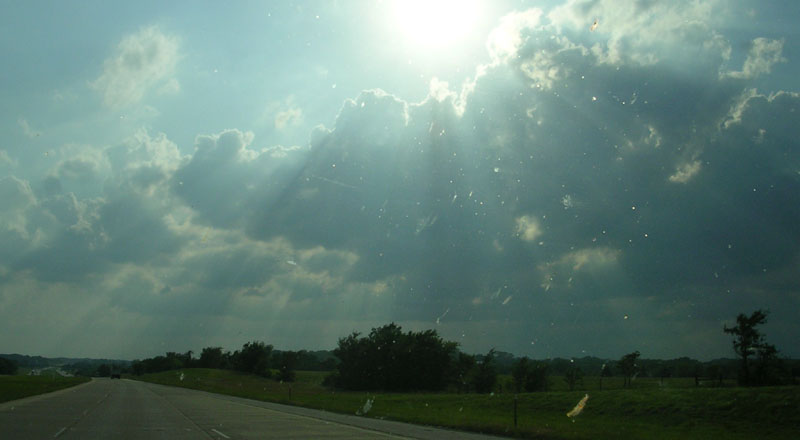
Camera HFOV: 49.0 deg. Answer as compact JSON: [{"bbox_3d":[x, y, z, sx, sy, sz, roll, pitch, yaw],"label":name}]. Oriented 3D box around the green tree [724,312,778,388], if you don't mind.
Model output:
[{"bbox_3d":[22.749,8.439,56.983,3.380,5.160,3.210,-3,-11,21],"label":"green tree"}]

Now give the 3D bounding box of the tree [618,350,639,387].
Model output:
[{"bbox_3d":[21.429,13.959,82.000,2.050,3.570,1.950,-2,-10,14],"label":"tree"}]

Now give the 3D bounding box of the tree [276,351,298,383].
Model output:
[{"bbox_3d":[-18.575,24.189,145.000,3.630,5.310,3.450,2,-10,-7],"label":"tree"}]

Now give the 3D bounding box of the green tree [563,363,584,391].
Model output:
[{"bbox_3d":[15.015,13.544,76.000,1.900,2.440,1.810,-1,-10,11],"label":"green tree"}]

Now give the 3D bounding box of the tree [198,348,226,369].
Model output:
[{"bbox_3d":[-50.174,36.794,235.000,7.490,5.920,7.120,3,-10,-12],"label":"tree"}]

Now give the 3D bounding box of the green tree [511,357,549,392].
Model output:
[{"bbox_3d":[11.797,14.074,80.000,3.460,3.300,3.290,-1,-10,8],"label":"green tree"}]

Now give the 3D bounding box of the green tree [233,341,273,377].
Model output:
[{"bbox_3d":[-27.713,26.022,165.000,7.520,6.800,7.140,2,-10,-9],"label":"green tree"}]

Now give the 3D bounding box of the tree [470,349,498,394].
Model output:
[{"bbox_3d":[8.467,15.181,88.000,2.810,4.630,2.670,0,-10,5],"label":"tree"}]

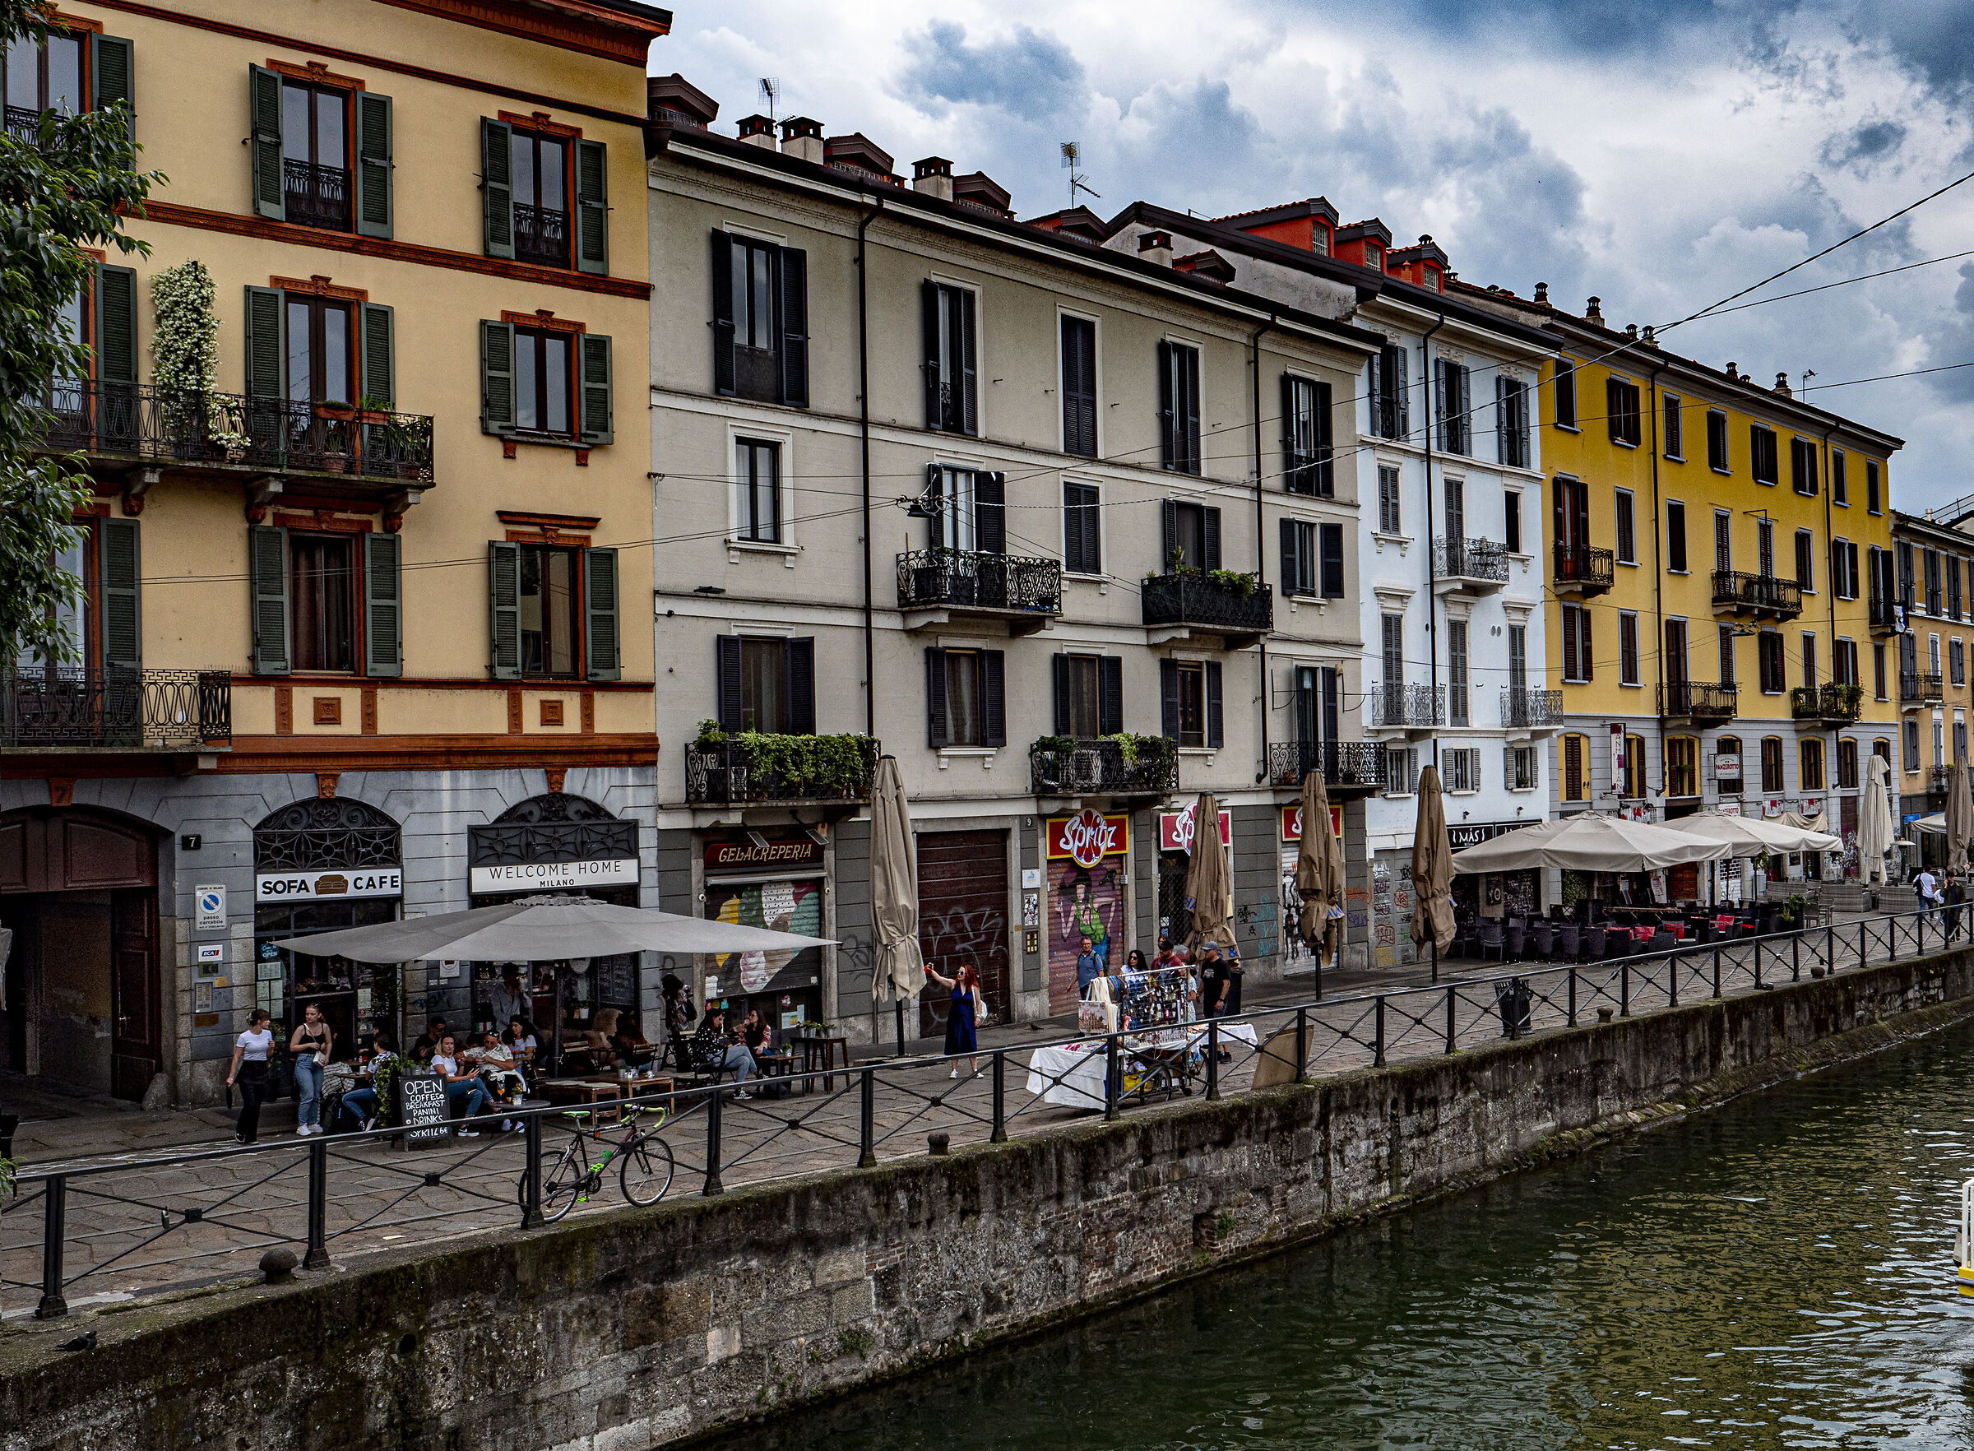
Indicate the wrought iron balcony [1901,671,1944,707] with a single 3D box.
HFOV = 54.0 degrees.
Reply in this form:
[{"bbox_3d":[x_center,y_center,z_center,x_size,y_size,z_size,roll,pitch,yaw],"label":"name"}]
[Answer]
[{"bbox_3d":[38.080,-1.531,78.832,0.850,1.060,2.470,-3,-2,42],"label":"wrought iron balcony"}]

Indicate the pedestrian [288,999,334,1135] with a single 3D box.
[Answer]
[{"bbox_3d":[-8.243,4.187,23.660,0.520,1.590,0.360,-1,-2,-11],"label":"pedestrian"}]

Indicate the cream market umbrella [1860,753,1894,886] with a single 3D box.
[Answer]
[{"bbox_3d":[27.639,2.962,60.300,1.080,4.101,1.080,-3,-2,42],"label":"cream market umbrella"}]

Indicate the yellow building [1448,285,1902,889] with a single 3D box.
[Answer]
[{"bbox_3d":[21.854,-2.601,69.675,12.000,18.100,31.780,-3,-2,42],"label":"yellow building"}]

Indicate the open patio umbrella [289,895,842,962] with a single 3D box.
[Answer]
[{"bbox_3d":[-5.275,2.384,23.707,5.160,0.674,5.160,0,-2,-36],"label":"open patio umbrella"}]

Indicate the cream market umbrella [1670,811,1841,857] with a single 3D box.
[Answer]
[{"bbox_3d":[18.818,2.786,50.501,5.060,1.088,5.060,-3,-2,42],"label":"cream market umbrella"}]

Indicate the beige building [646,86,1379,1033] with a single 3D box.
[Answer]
[{"bbox_3d":[-2.392,-2.661,39.986,12.000,16.400,20.285,-3,-2,42],"label":"beige building"}]

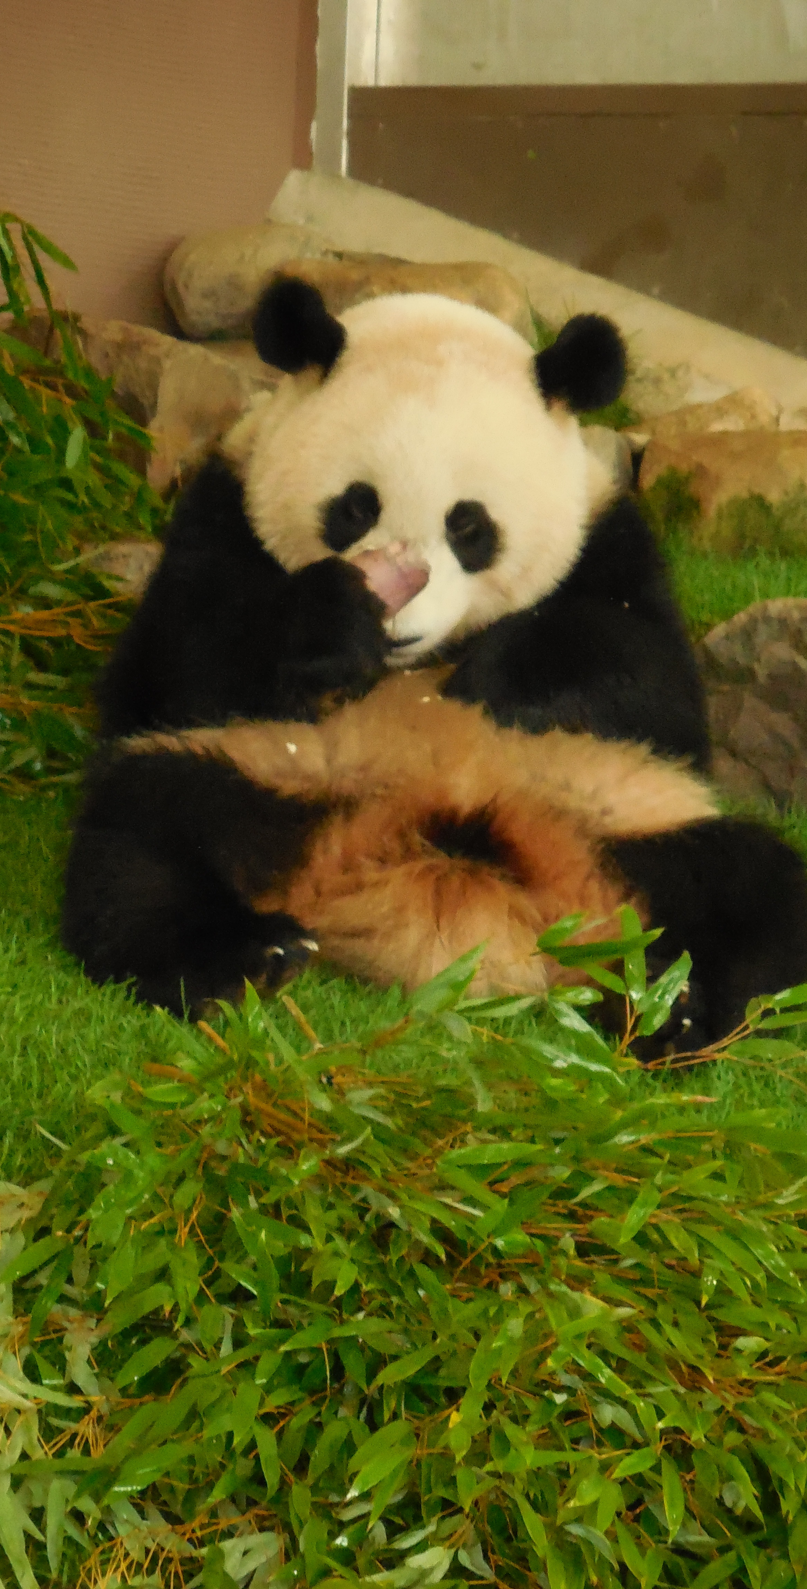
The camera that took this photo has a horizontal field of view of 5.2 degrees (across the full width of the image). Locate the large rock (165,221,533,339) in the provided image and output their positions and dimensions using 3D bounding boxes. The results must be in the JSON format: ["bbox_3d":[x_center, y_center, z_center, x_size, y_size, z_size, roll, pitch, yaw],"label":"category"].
[{"bbox_3d":[-0.070,-0.651,11.350,0.460,0.130,0.240,1,14,0],"label":"large rock"}]

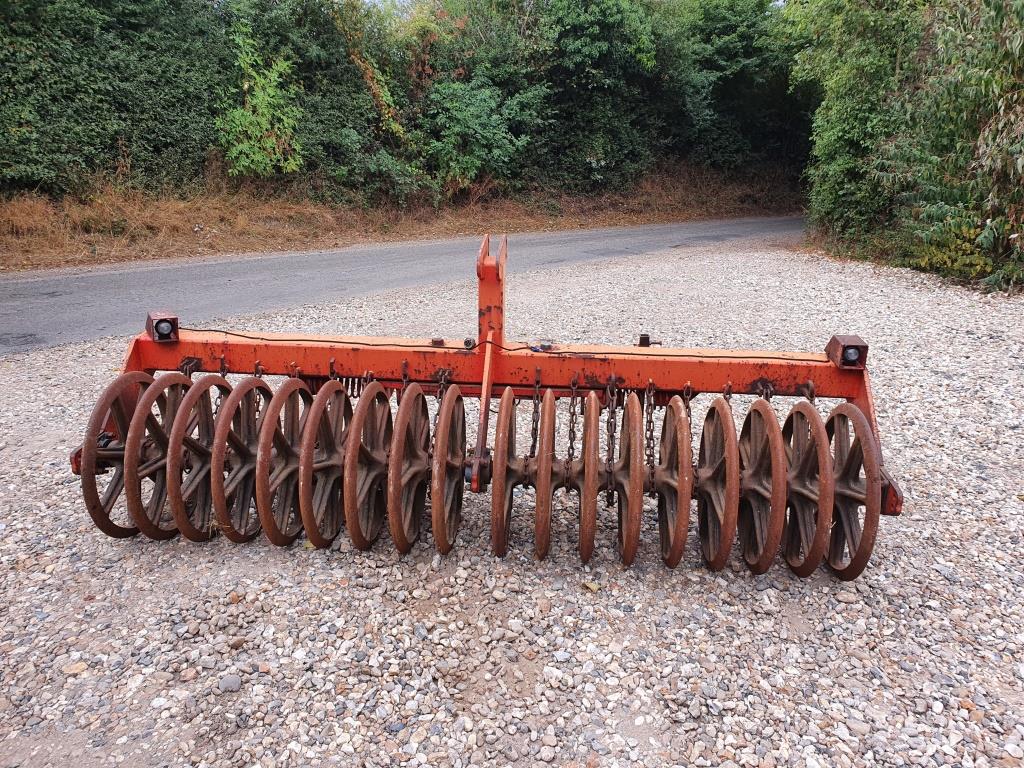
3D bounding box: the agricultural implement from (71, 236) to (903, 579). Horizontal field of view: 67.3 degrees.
[{"bbox_3d":[-0.129,0.030,3.255,3.365,1.215,1.161,3,16,3],"label":"agricultural implement"}]

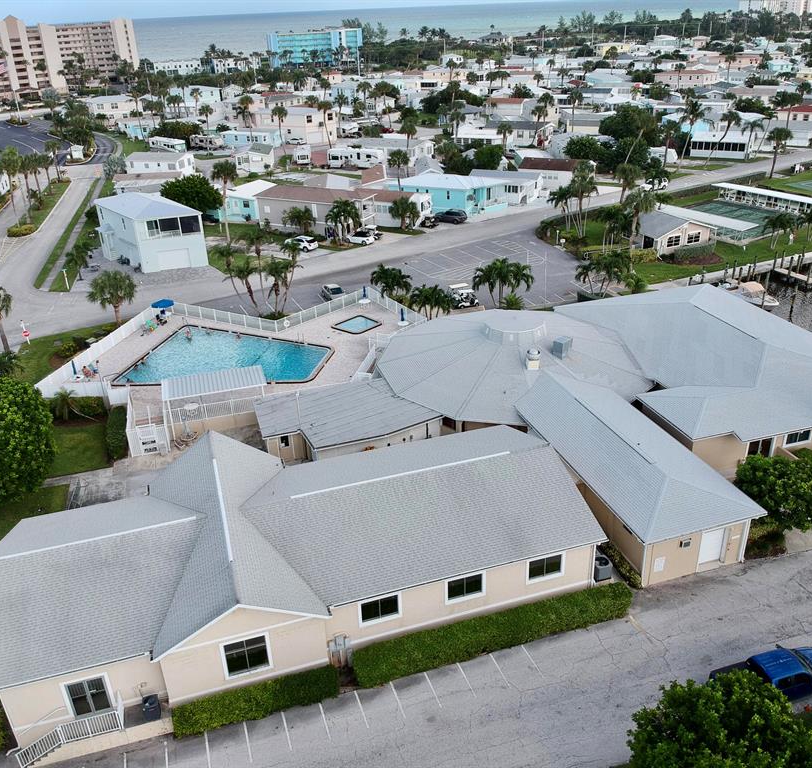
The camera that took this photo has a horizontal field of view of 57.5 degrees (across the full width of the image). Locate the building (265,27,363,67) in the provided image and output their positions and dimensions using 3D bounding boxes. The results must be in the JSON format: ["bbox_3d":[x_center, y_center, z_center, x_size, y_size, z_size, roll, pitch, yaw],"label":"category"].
[{"bbox_3d":[-49.518,-182.059,399.652,47.000,17.000,17.000,-14,29,-20],"label":"building"}]

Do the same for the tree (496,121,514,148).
[{"bbox_3d":[19.610,-48.360,146.360,3.440,6.480,3.440,1,28,7],"label":"tree"}]

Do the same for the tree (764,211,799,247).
[{"bbox_3d":[46.311,-19.152,90.768,4.300,4.700,4.100,11,30,25],"label":"tree"}]

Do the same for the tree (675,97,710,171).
[{"bbox_3d":[49.768,-43.749,130.149,6.400,12.000,6.000,-2,27,0],"label":"tree"}]

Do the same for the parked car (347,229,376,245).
[{"bbox_3d":[-6.088,-19.650,99.267,4.500,1.420,1.850,19,34,35],"label":"parked car"}]

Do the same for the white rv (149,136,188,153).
[{"bbox_3d":[-52.540,-52.662,163.297,2.600,3.250,10.500,-26,35,-36],"label":"white rv"}]

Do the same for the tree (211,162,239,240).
[{"bbox_3d":[-23.450,-24.218,99.035,3.700,11.000,3.700,-2,27,0],"label":"tree"}]

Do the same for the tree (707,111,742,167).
[{"bbox_3d":[56.971,-43.641,131.489,6.200,9.800,4.800,9,29,21],"label":"tree"}]

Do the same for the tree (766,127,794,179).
[{"bbox_3d":[61.335,-38.216,122.717,4.500,8.100,4.400,-2,27,0],"label":"tree"}]

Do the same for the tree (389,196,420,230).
[{"bbox_3d":[-0.225,-23.787,103.353,4.300,4.600,4.000,-2,27,0],"label":"tree"}]

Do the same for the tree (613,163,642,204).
[{"bbox_3d":[29.910,-25.940,100.600,3.770,7.980,3.770,6,28,15],"label":"tree"}]

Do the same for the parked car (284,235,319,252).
[{"bbox_3d":[-13.693,-18.574,97.494,4.600,1.650,1.870,18,33,34],"label":"parked car"}]

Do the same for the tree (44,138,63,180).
[{"bbox_3d":[-67.960,-43.103,142.614,3.140,7.610,3.140,-15,29,-21],"label":"tree"}]

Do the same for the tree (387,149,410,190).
[{"bbox_3d":[-1.089,-31.805,114.844,3.800,8.800,3.800,-3,27,0],"label":"tree"}]

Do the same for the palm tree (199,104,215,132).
[{"bbox_3d":[-42.480,-54.520,158.980,3.300,10.420,3.300,-9,28,-12],"label":"palm tree"}]

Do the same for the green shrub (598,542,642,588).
[{"bbox_3d":[11.770,9.840,40.900,0.750,0.680,3.600,-10,28,-14],"label":"green shrub"}]

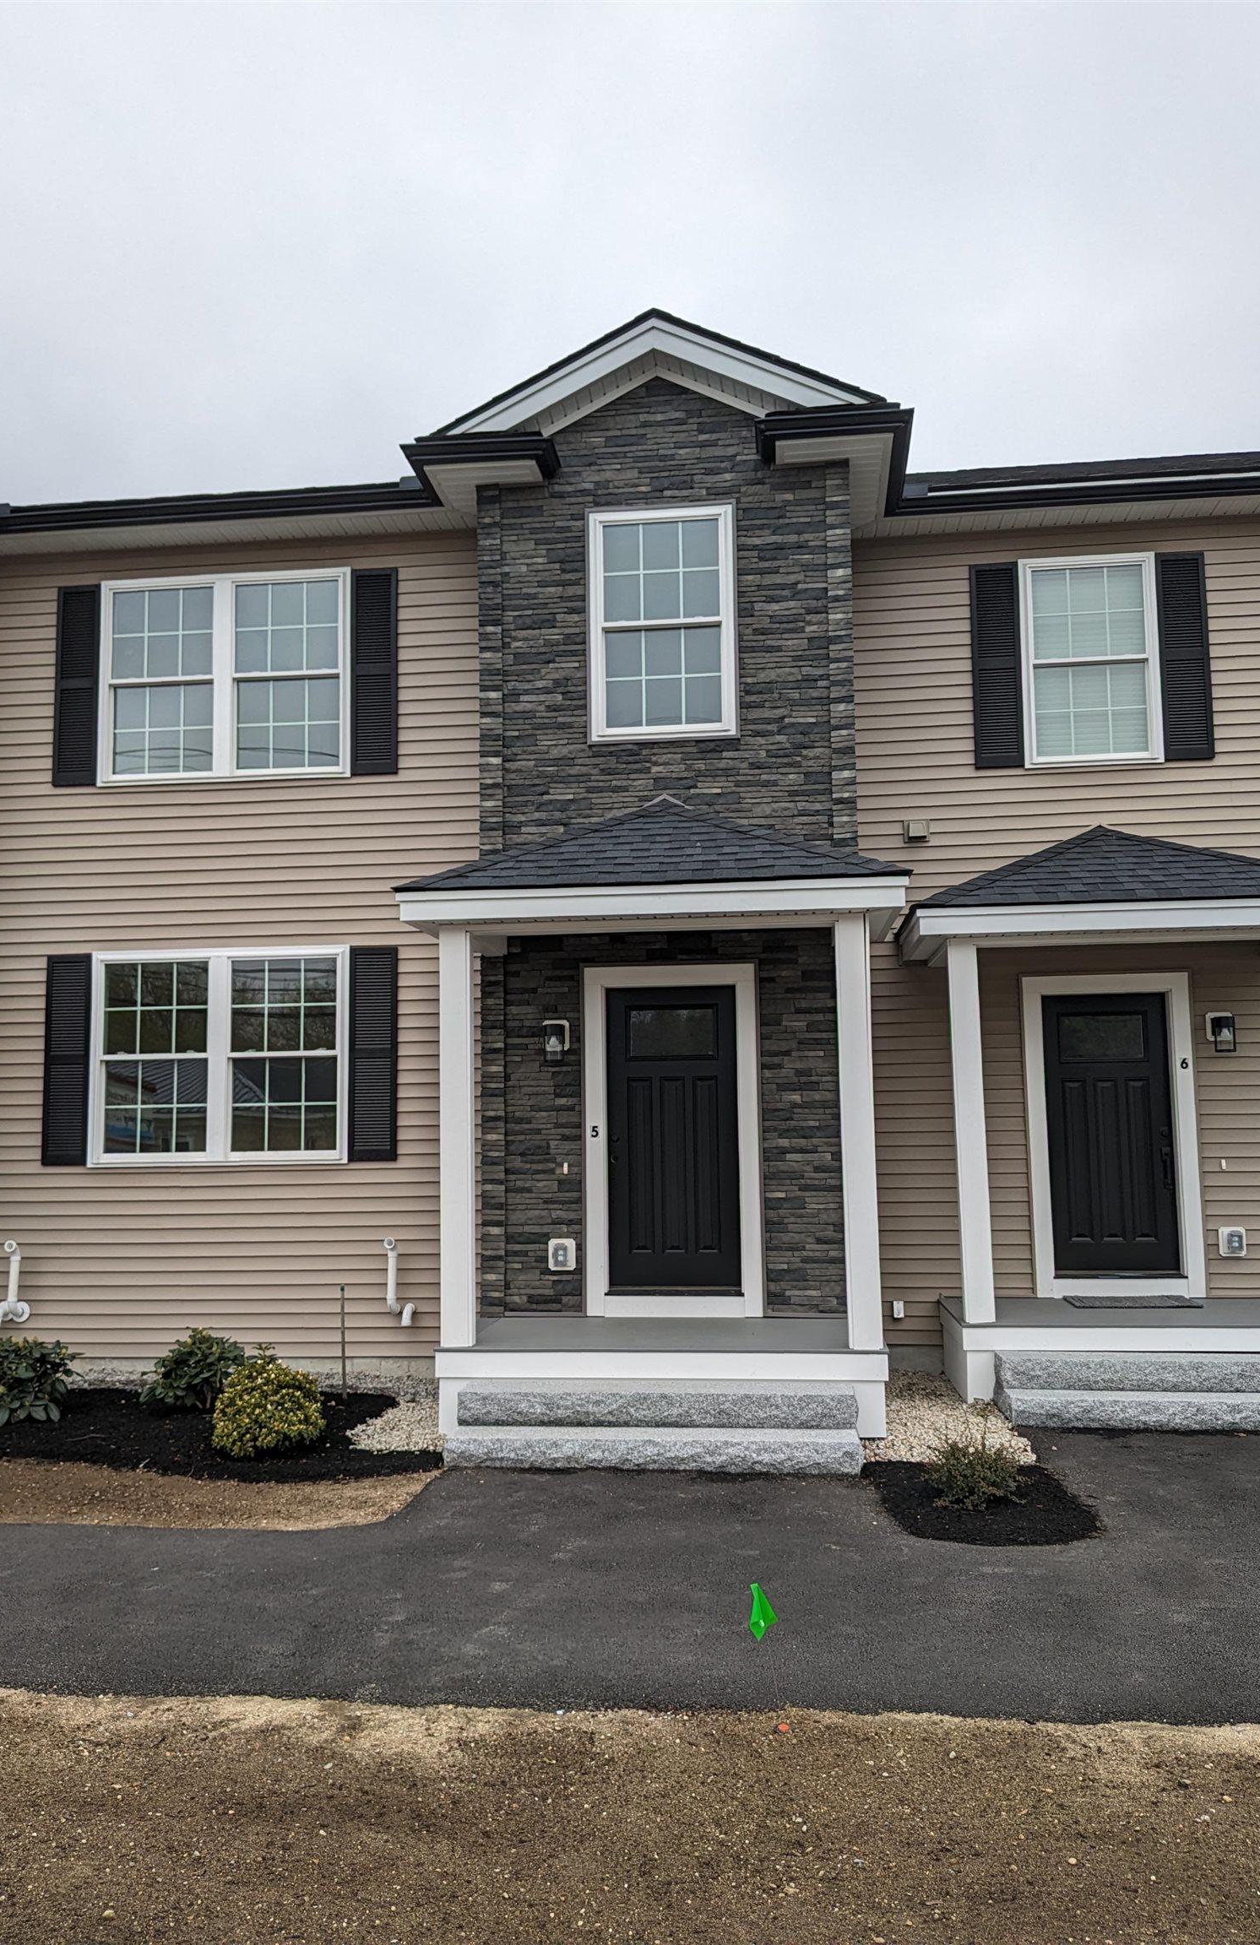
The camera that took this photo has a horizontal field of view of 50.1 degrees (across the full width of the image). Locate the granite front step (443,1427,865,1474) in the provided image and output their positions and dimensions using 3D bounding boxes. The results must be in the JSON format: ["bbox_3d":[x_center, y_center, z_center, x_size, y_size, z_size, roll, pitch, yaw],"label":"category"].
[{"bbox_3d":[0.123,2.498,7.062,2.137,0.162,0.360,-1,-6,6],"label":"granite front step"}]

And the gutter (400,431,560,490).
[{"bbox_3d":[-0.998,-3.473,9.202,1.040,0.135,0.480,-1,-6,6],"label":"gutter"}]

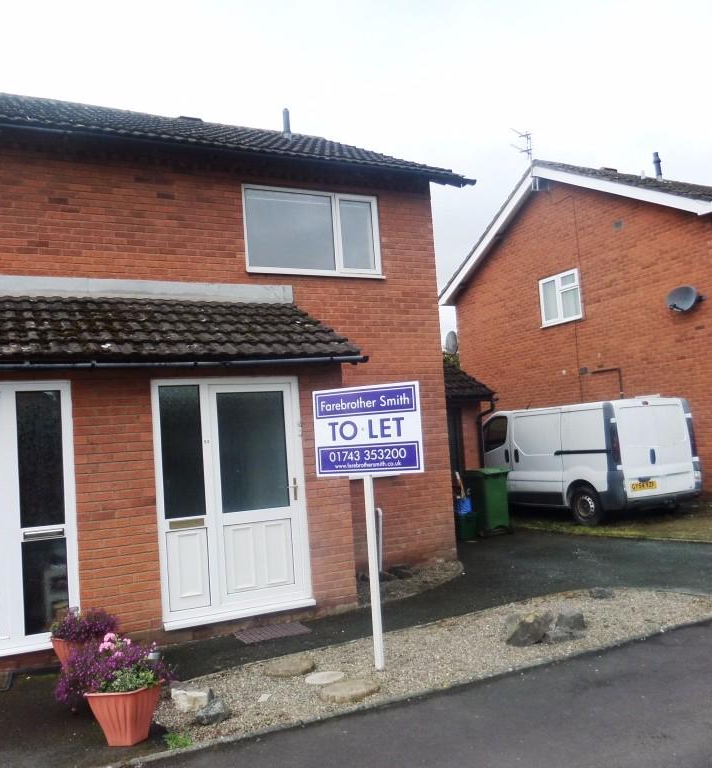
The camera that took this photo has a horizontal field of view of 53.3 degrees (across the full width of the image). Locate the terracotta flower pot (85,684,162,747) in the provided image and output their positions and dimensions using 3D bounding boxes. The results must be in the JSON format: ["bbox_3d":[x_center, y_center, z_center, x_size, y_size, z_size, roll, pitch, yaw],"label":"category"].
[{"bbox_3d":[-1.280,1.803,3.934,0.480,0.315,0.420,-4,-4,2],"label":"terracotta flower pot"}]

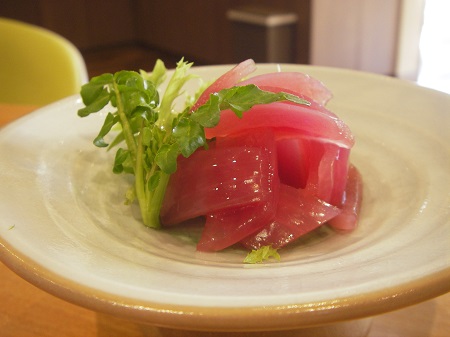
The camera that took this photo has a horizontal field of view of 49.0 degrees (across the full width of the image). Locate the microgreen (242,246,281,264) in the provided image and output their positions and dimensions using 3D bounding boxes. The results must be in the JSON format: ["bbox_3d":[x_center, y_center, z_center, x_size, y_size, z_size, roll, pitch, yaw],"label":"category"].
[{"bbox_3d":[0.015,0.035,0.198,0.015,0.005,0.007,-6,27,-6],"label":"microgreen"}]

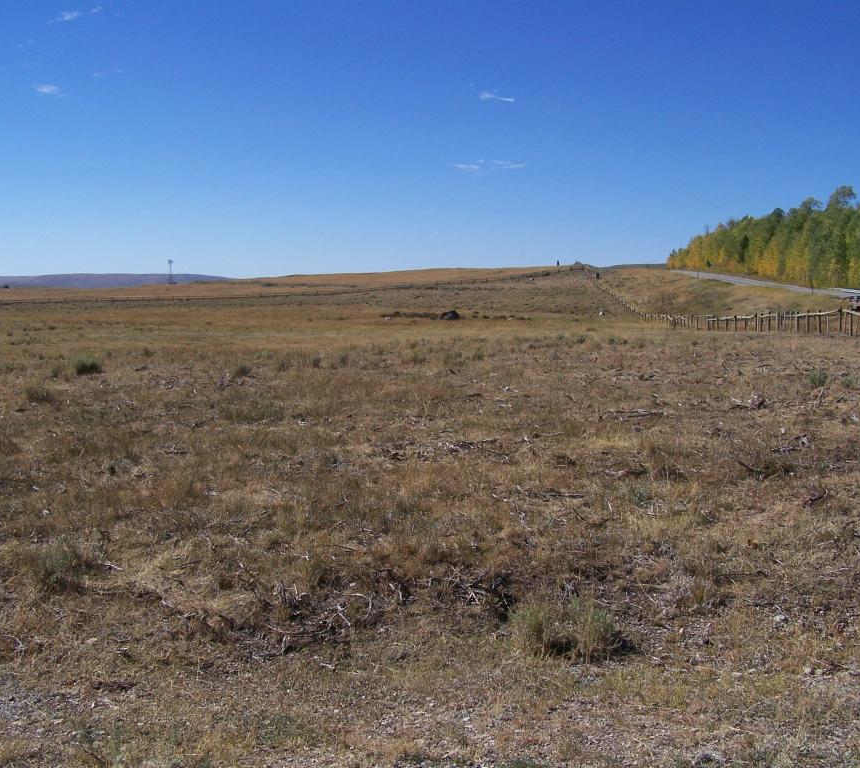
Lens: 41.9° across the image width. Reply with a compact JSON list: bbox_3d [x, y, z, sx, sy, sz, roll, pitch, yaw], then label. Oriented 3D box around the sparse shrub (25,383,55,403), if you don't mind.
[{"bbox_3d":[-5.902,0.132,17.000,0.446,0.283,0.402,0,5,0],"label":"sparse shrub"}]

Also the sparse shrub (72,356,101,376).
[{"bbox_3d":[-6.947,-0.360,22.800,0.608,0.380,0.548,0,5,0],"label":"sparse shrub"}]

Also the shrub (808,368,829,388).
[{"bbox_3d":[6.705,-0.091,19.400,0.345,0.323,0.345,0,5,0],"label":"shrub"}]

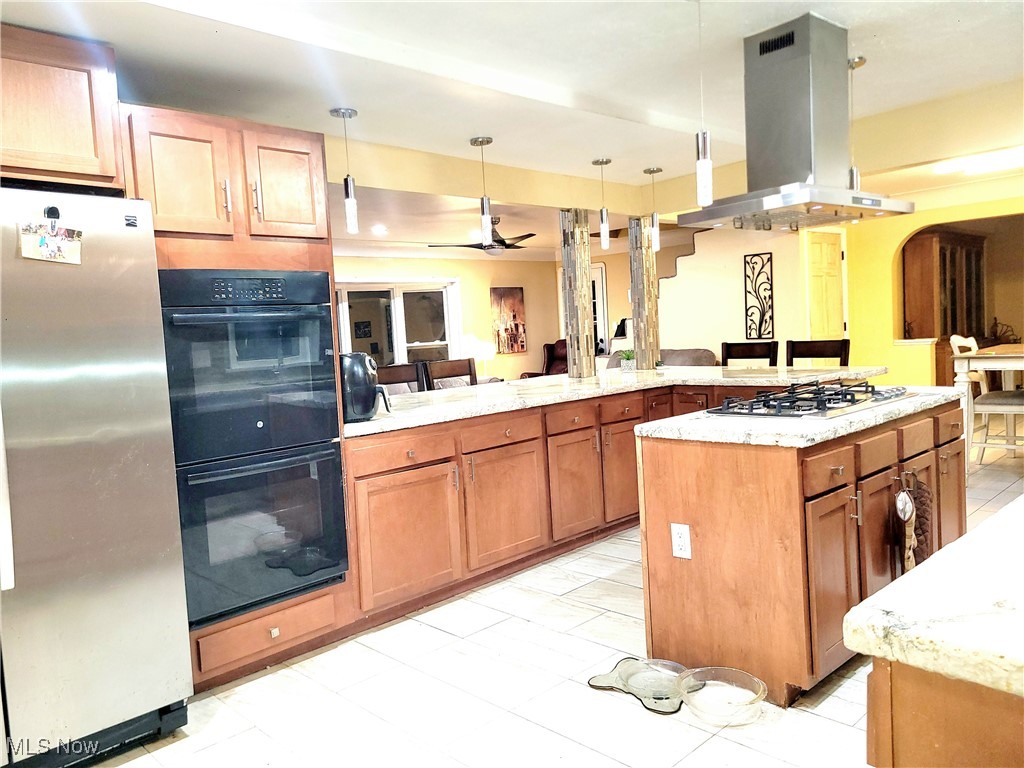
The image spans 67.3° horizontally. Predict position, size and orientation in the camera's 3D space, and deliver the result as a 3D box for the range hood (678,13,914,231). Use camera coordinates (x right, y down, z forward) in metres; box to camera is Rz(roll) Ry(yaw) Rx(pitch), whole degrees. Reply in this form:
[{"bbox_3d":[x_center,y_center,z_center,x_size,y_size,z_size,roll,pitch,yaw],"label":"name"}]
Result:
[{"bbox_3d":[1.169,-1.067,3.197,0.830,0.760,0.610,-7,5,-42],"label":"range hood"}]

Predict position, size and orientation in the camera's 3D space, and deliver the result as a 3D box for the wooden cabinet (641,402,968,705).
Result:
[{"bbox_3d":[1.260,0.540,3.171,1.533,0.899,0.664,-7,5,-42],"label":"wooden cabinet"}]

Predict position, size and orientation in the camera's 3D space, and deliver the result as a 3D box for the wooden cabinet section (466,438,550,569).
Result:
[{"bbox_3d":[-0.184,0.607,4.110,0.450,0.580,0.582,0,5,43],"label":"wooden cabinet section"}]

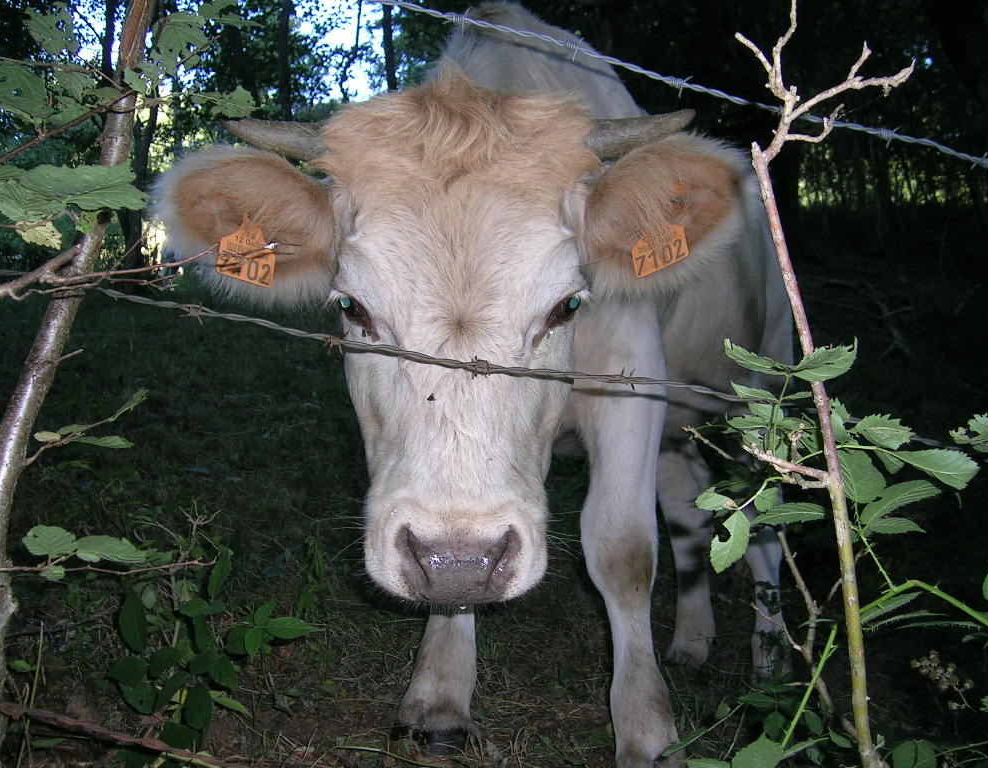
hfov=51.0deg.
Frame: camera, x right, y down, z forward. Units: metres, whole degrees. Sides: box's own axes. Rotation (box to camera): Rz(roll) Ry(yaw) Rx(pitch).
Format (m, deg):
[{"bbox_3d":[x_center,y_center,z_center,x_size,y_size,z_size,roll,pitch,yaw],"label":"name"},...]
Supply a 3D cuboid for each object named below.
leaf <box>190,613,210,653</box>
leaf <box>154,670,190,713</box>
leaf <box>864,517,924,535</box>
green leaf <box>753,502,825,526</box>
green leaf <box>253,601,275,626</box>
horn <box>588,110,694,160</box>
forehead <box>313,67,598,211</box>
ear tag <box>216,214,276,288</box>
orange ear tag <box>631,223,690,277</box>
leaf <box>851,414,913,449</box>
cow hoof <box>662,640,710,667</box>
[{"bbox_3d":[-0.404,0.341,1.420,0.028,0.056,0.014,0,-30,-7],"label":"leaf"},{"bbox_3d":[-0.424,0.404,1.360,0.033,0.012,0.064,34,57,18],"label":"leaf"},{"bbox_3d":[0.313,0.111,0.810,0.046,0.009,0.021,4,-31,-7],"label":"leaf"},{"bbox_3d":[0.228,0.101,0.800,0.056,0.009,0.026,0,-30,-1],"label":"green leaf"},{"bbox_3d":[-0.330,0.328,1.480,0.025,0.010,0.048,23,52,27],"label":"green leaf"},{"bbox_3d":[0.140,-0.242,1.000,0.112,0.042,0.045,-15,3,1],"label":"horn"},{"bbox_3d":[-0.036,-0.230,0.970,0.268,0.138,0.130,0,-2,0],"label":"forehead"},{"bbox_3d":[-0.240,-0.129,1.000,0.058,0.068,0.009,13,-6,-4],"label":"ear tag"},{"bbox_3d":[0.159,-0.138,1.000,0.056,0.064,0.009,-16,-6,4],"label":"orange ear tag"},{"bbox_3d":[0.311,0.038,0.830,0.049,0.026,0.025,0,8,0],"label":"leaf"},{"bbox_3d":[0.353,0.493,1.900,0.078,0.052,0.095,2,6,25],"label":"cow hoof"}]

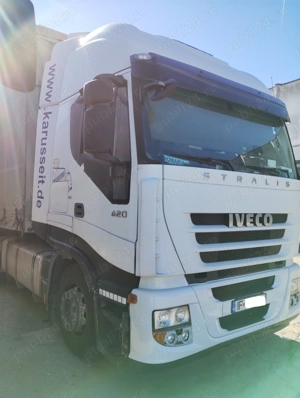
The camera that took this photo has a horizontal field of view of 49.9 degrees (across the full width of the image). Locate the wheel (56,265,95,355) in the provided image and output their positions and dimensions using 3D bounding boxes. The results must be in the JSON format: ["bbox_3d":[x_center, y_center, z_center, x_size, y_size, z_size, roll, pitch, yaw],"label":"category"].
[{"bbox_3d":[-0.722,1.174,3.548,0.310,1.000,1.000,2,-1,-37],"label":"wheel"}]

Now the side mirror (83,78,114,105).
[{"bbox_3d":[-0.403,-0.845,2.544,0.230,0.175,0.130,2,-1,-25],"label":"side mirror"}]

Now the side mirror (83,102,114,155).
[{"bbox_3d":[-0.402,-0.550,2.548,0.230,0.385,0.130,2,-1,-25],"label":"side mirror"}]

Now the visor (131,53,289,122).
[{"bbox_3d":[0.822,-1.075,3.383,2.320,0.260,0.290,2,-1,-37],"label":"visor"}]

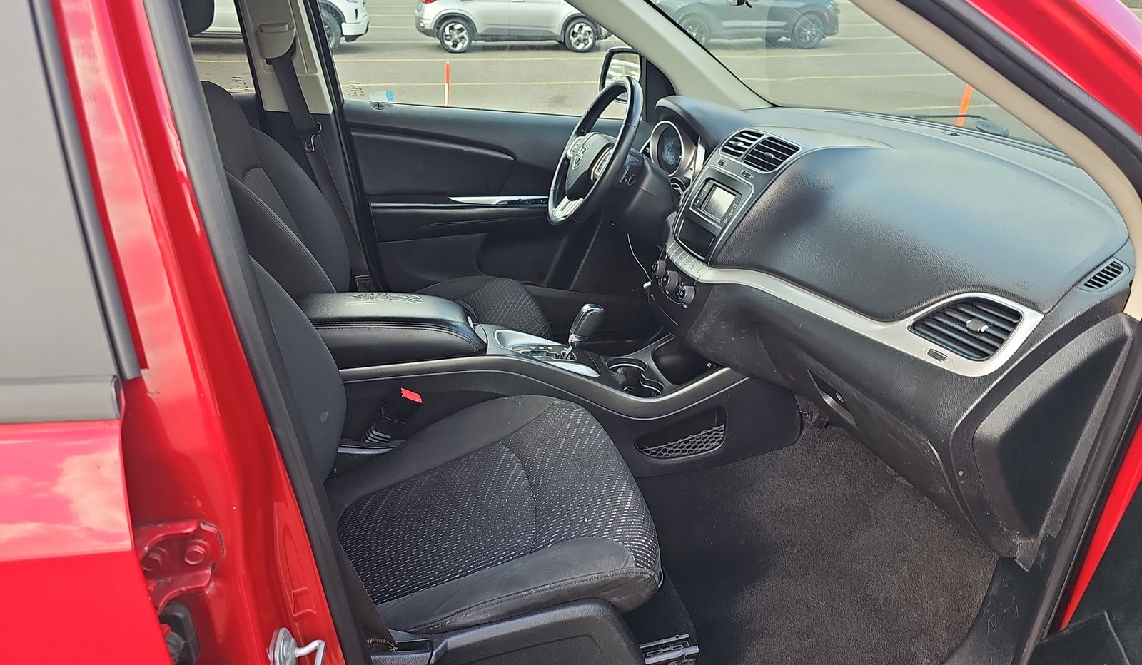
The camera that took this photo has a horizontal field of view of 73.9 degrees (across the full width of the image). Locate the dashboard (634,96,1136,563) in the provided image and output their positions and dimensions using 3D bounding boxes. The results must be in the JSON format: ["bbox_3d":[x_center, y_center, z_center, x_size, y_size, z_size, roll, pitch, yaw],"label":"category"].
[{"bbox_3d":[0.503,-0.190,1.564,0.640,0.520,1.440,-4,26,-11],"label":"dashboard"}]

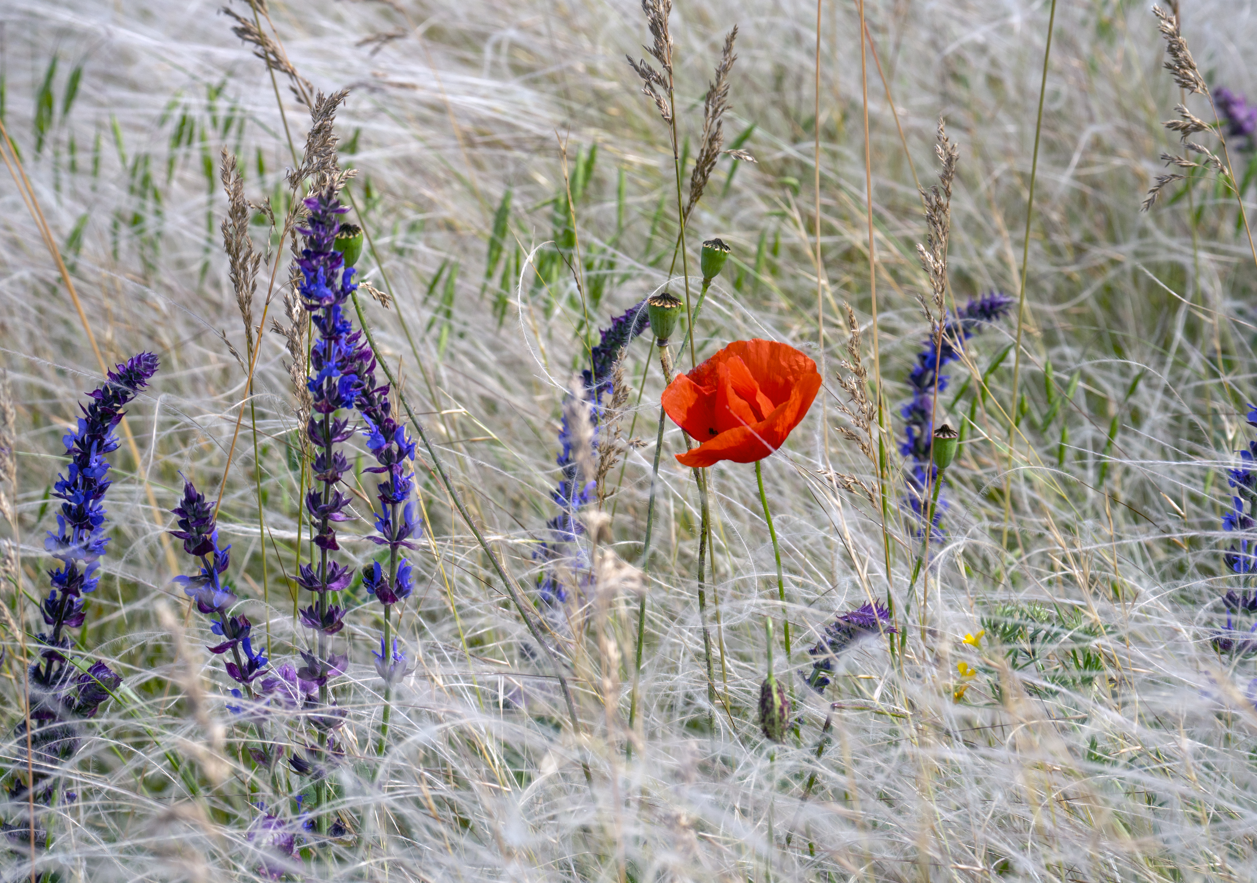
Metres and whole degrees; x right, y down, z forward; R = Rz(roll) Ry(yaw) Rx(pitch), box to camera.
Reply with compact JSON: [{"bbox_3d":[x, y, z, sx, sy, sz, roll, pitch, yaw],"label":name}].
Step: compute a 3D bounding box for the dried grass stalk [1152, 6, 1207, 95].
[{"bbox_3d":[0.198,-0.141,3.100,0.011,0.037,0.010,-30,10,0],"label":"dried grass stalk"}]

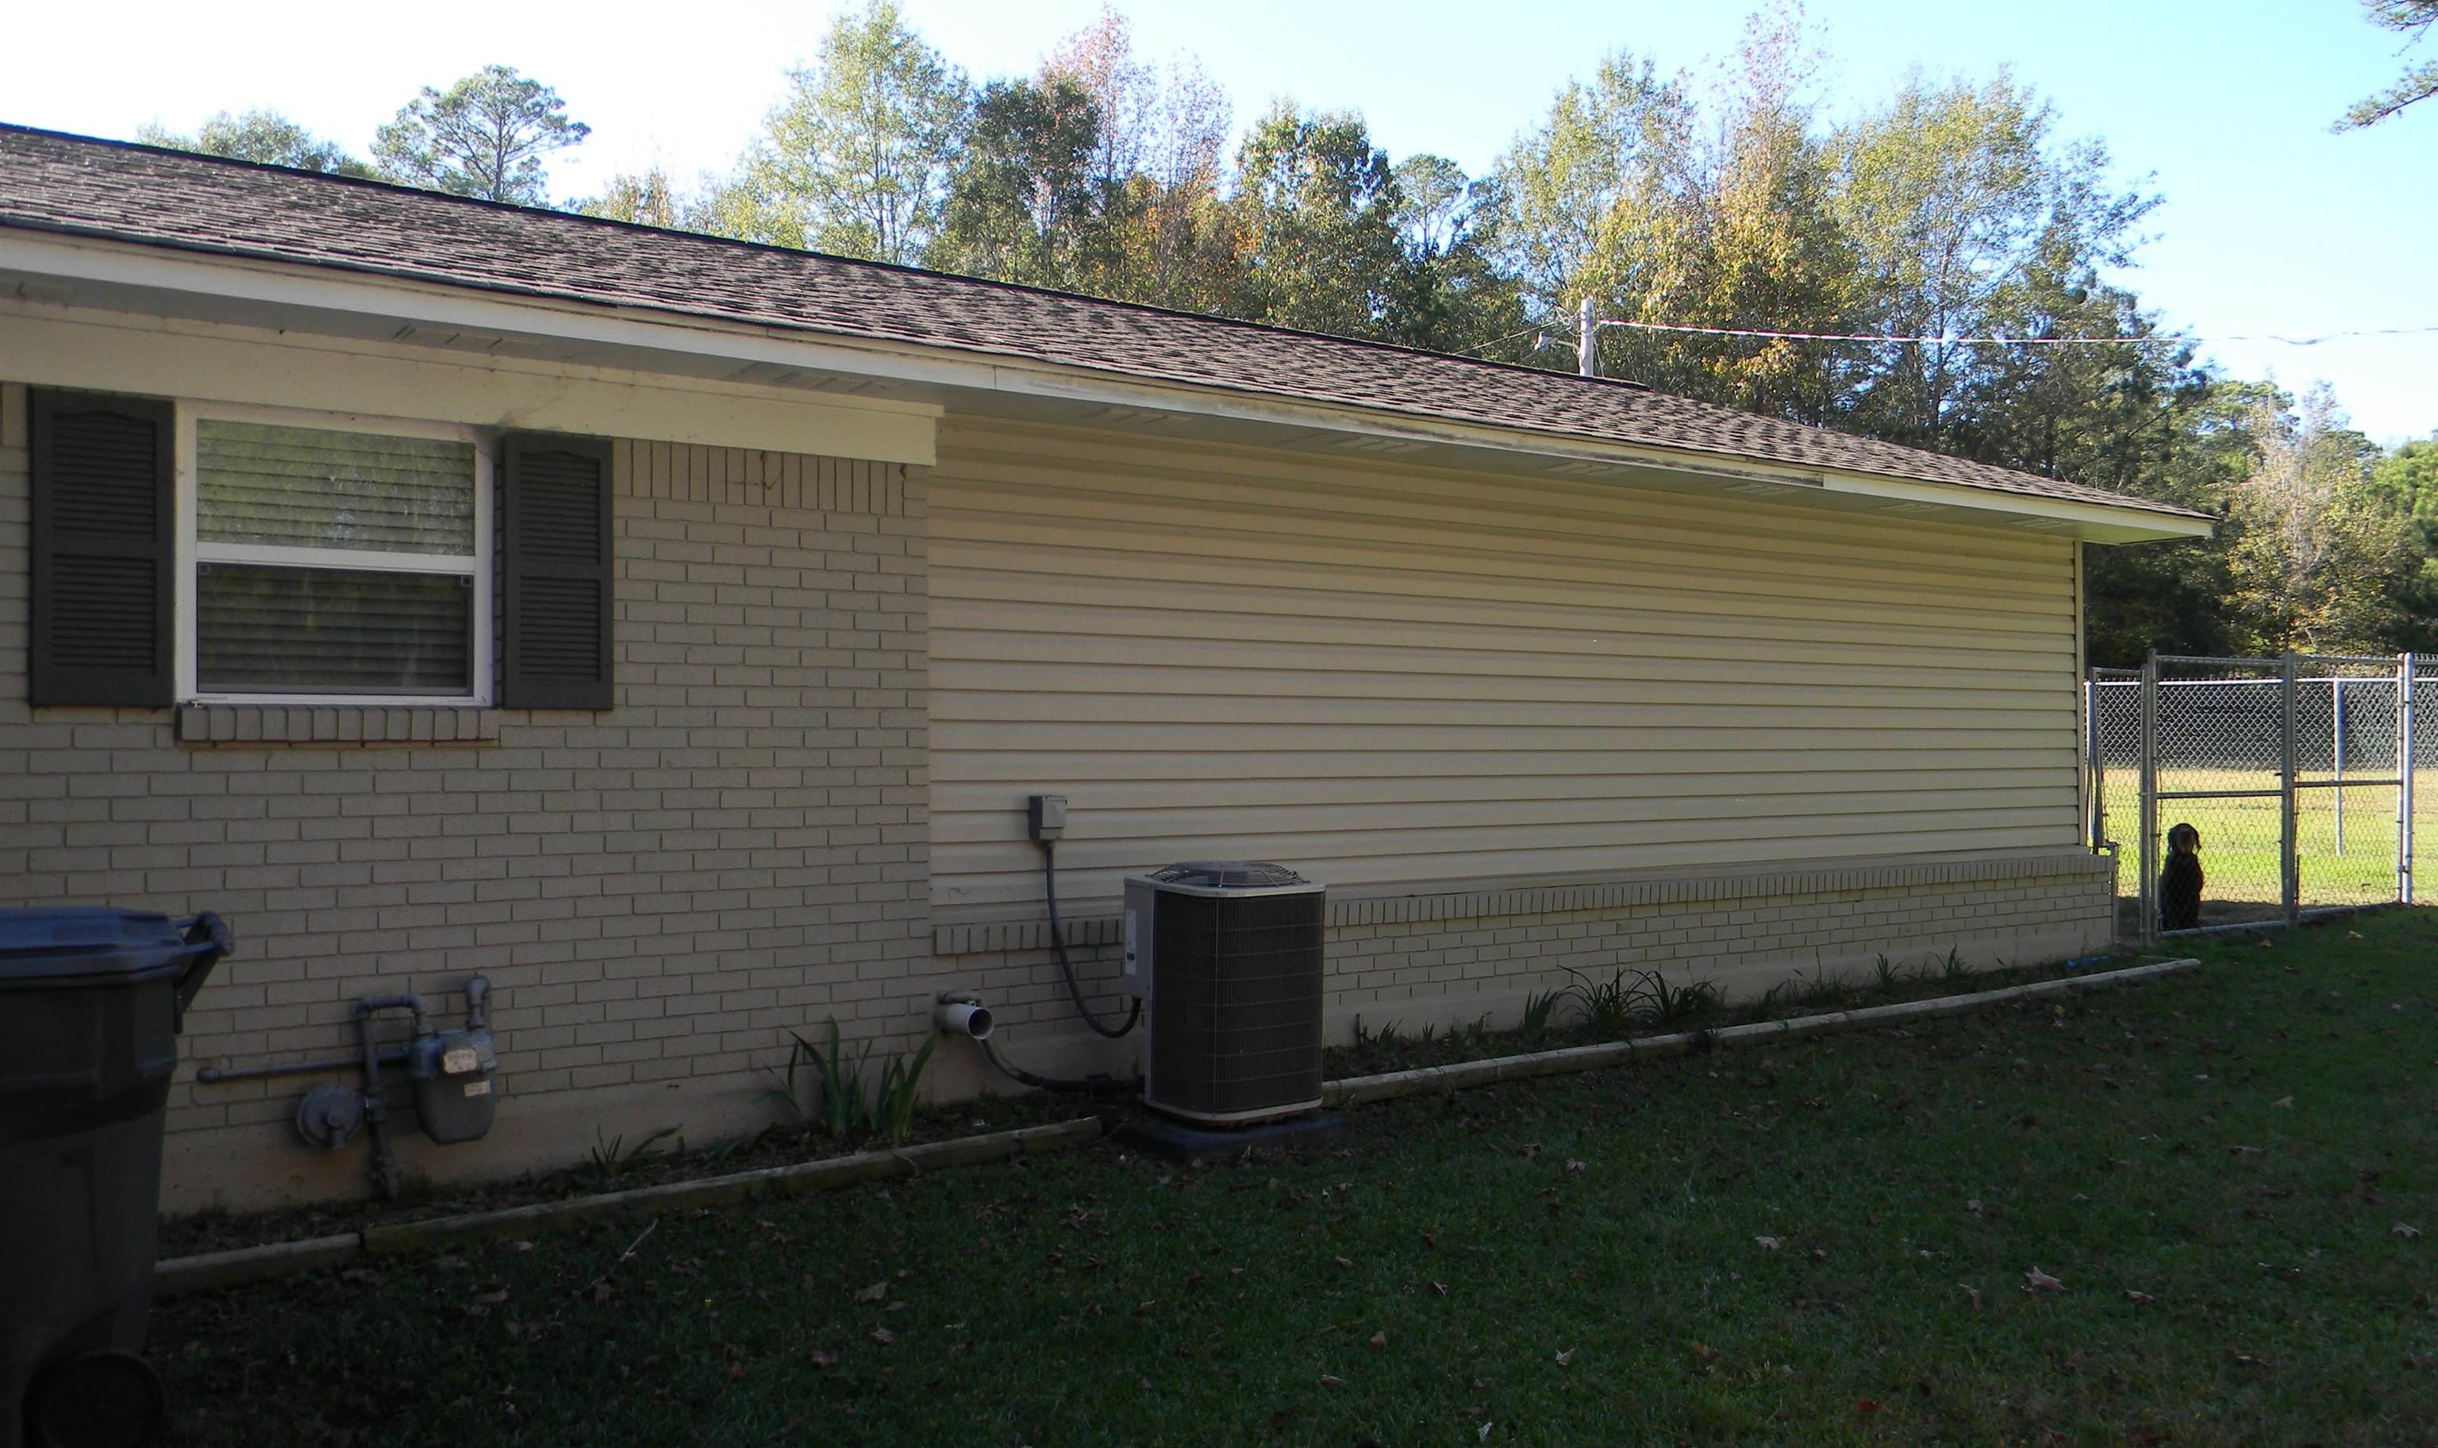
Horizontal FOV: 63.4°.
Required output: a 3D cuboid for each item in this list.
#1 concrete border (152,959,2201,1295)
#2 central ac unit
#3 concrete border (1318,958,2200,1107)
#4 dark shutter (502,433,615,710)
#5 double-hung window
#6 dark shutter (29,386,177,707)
[{"bbox_3d":[1.366,1.442,8.362,10.680,0.080,0.105,-1,0,-36],"label":"concrete border"},{"bbox_3d":[0.032,0.953,7.200,0.560,0.865,0.560,0,-1,-42],"label":"central ac unit"},{"bbox_3d":[2.949,1.429,9.527,6.750,0.080,0.105,0,0,-36],"label":"concrete border"},{"bbox_3d":[-2.132,-0.485,6.365,0.355,0.885,0.035,0,-1,-36],"label":"dark shutter"},{"bbox_3d":[-2.686,-0.496,6.038,0.895,0.885,0.080,0,-1,-36],"label":"double-hung window"},{"bbox_3d":[-3.170,-0.489,5.601,0.360,0.885,0.035,0,-1,-36],"label":"dark shutter"}]

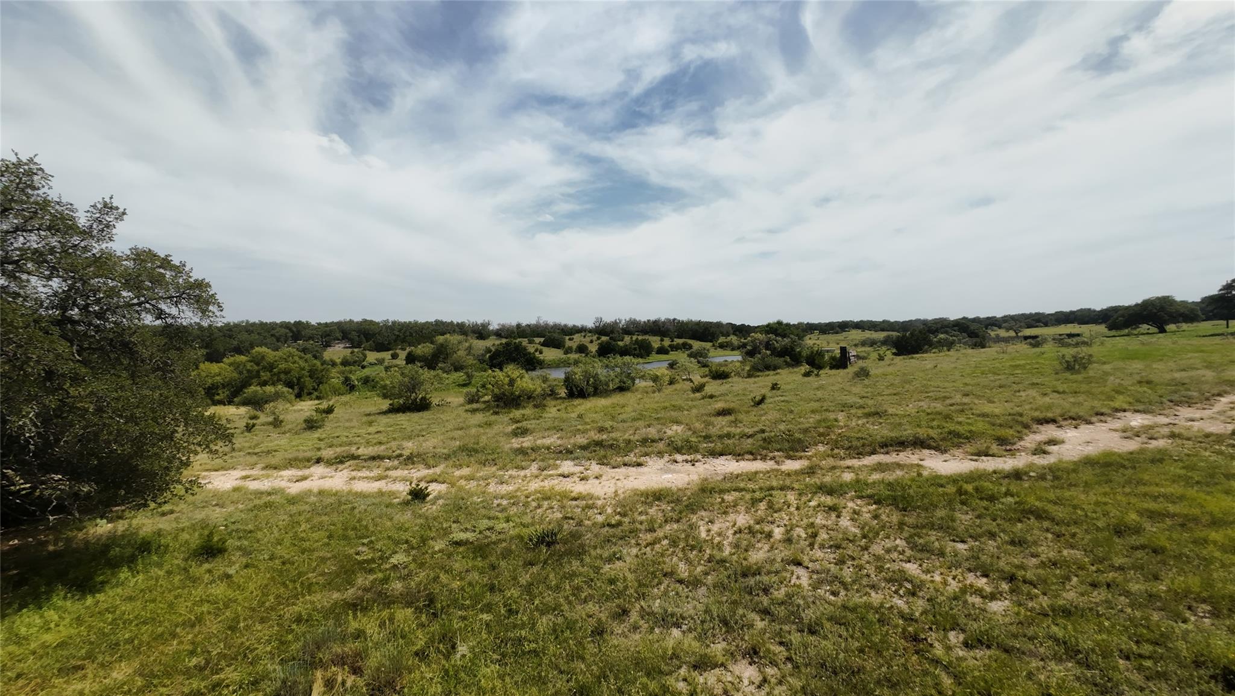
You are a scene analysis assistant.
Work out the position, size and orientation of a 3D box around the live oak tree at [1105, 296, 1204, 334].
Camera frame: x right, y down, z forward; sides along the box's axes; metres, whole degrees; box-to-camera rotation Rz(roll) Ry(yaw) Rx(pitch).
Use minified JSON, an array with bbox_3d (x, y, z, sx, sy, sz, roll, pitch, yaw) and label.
[{"bbox_3d":[93.760,-5.800,69.000,10.030,6.800,10.340,-3,3,-36],"label":"live oak tree"}]

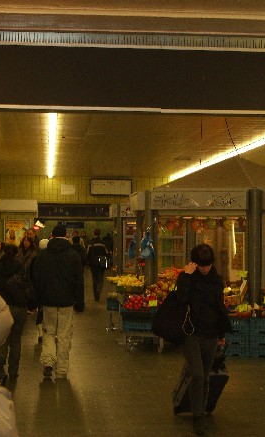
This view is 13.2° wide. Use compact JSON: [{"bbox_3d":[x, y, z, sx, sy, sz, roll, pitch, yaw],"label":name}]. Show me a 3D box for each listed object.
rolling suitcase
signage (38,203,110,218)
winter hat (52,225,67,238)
[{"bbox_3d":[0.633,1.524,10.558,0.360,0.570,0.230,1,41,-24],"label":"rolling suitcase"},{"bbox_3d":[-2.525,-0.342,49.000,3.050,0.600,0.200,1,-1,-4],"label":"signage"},{"bbox_3d":[-0.854,0.152,13.400,0.195,0.165,0.235,1,-1,-4],"label":"winter hat"}]

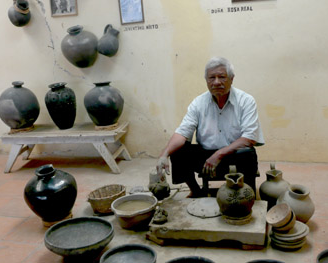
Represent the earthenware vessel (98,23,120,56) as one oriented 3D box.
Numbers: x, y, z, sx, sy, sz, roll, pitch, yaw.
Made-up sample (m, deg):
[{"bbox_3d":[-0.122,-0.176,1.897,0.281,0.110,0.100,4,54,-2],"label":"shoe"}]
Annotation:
[{"bbox_3d":[-0.455,-0.766,3.714,0.166,0.252,0.161,34,26,6],"label":"earthenware vessel"}]

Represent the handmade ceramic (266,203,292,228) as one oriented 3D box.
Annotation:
[{"bbox_3d":[0.596,0.442,2.214,0.137,0.066,0.137,-33,22,13],"label":"handmade ceramic"}]

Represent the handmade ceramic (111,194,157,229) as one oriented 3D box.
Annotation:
[{"bbox_3d":[-0.167,0.476,2.526,0.266,0.114,0.260,-3,15,0],"label":"handmade ceramic"}]

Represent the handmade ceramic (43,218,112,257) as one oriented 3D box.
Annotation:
[{"bbox_3d":[-0.477,0.648,2.510,0.403,0.141,0.403,1,18,19],"label":"handmade ceramic"}]

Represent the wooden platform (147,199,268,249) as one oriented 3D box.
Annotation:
[{"bbox_3d":[0.296,0.557,2.678,0.670,0.103,0.388,0,18,17],"label":"wooden platform"}]

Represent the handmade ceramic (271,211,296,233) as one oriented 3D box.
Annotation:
[{"bbox_3d":[0.620,0.468,2.223,0.139,0.067,0.139,-33,22,13],"label":"handmade ceramic"}]

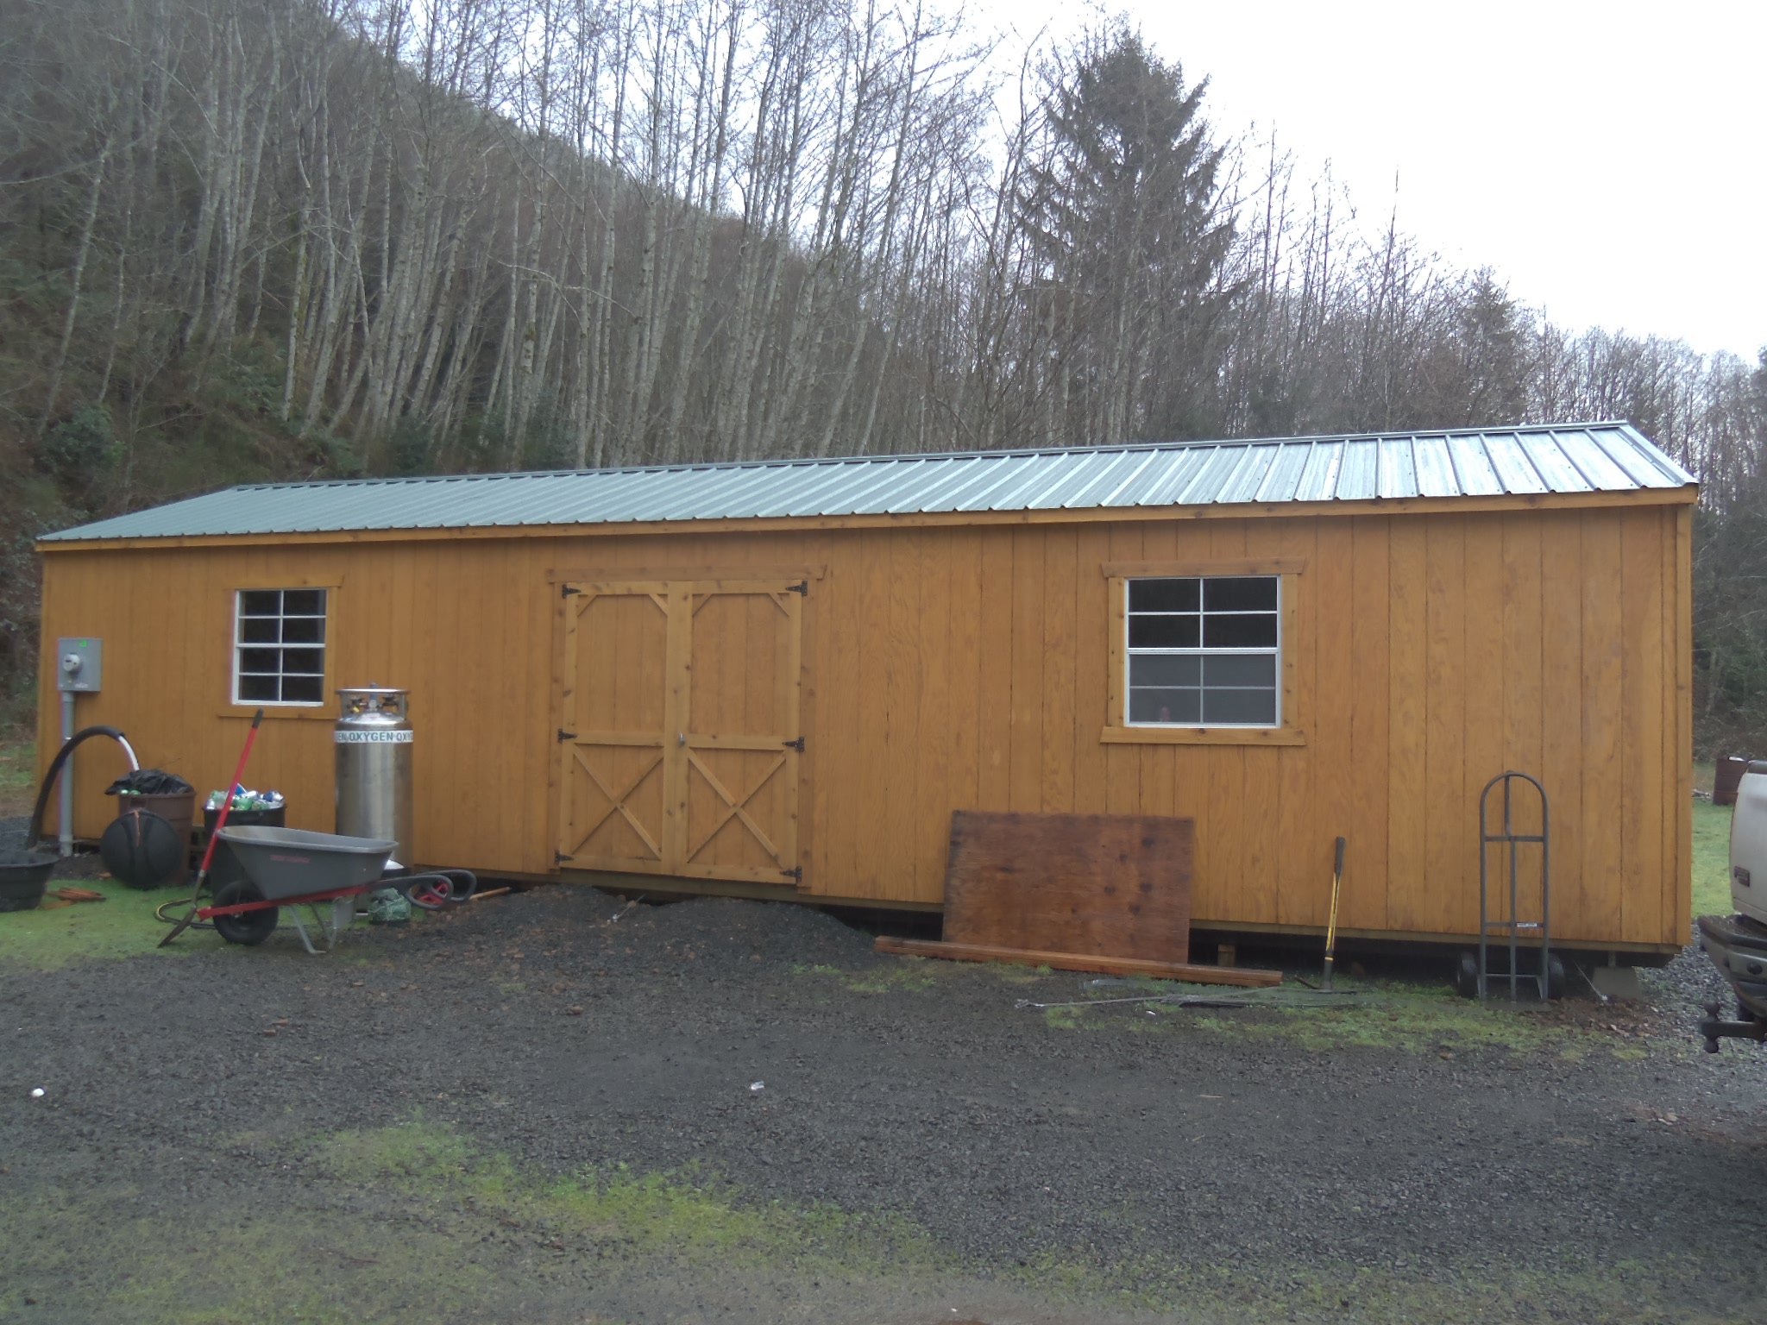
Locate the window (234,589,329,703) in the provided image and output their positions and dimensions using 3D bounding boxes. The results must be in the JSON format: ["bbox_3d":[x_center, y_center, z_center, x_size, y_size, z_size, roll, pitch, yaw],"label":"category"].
[{"bbox_3d":[-4.601,-0.119,10.906,0.910,0.890,0.080,0,-2,20],"label":"window"}]

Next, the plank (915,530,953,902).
[{"bbox_3d":[0.322,0.322,9.053,0.205,2.370,0.022,0,-2,20],"label":"plank"}]

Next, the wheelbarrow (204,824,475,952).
[{"bbox_3d":[-3.200,1.317,8.400,1.500,0.690,0.680,1,-2,-5],"label":"wheelbarrow"}]

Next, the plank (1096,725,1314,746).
[{"bbox_3d":[1.908,0.447,8.585,1.215,0.107,0.025,0,-2,19],"label":"plank"}]

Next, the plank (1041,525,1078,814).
[{"bbox_3d":[1.082,0.321,8.769,0.205,2.370,0.022,0,-2,20],"label":"plank"}]

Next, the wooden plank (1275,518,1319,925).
[{"bbox_3d":[2.436,0.340,8.422,0.203,2.412,0.025,0,-2,19],"label":"wooden plank"}]

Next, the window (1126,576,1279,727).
[{"bbox_3d":[1.923,-0.058,8.639,0.910,0.912,0.070,0,-2,18],"label":"window"}]

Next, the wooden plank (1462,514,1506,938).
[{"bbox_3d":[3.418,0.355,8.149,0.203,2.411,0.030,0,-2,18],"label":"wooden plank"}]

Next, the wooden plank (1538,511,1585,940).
[{"bbox_3d":[3.779,0.344,7.953,0.203,2.388,0.025,0,-2,19],"label":"wooden plank"}]

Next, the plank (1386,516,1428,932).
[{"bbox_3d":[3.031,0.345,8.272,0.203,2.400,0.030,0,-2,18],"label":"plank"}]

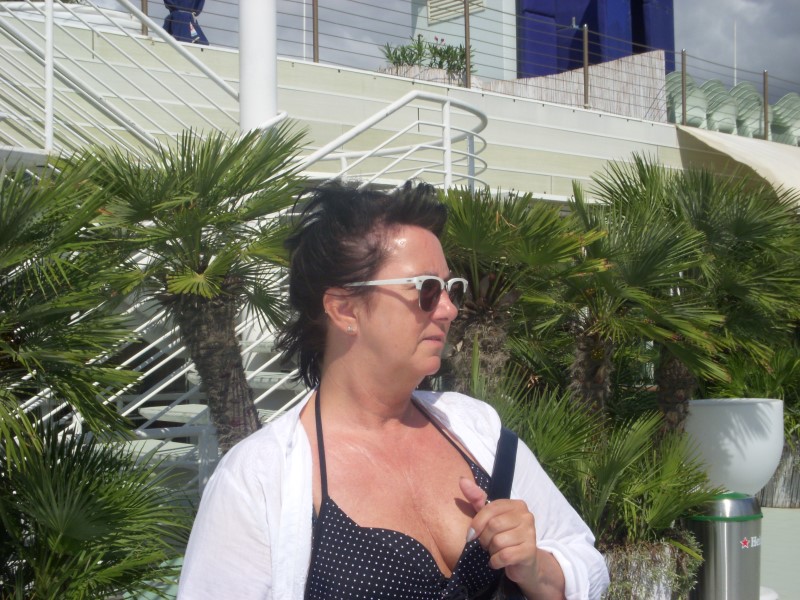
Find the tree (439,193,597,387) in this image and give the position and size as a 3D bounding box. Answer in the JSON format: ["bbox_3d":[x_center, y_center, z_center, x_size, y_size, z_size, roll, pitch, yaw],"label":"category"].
[{"bbox_3d":[0.380,0.350,6.000,1.120,1.800,1.100,0,0,0],"label":"tree"}]

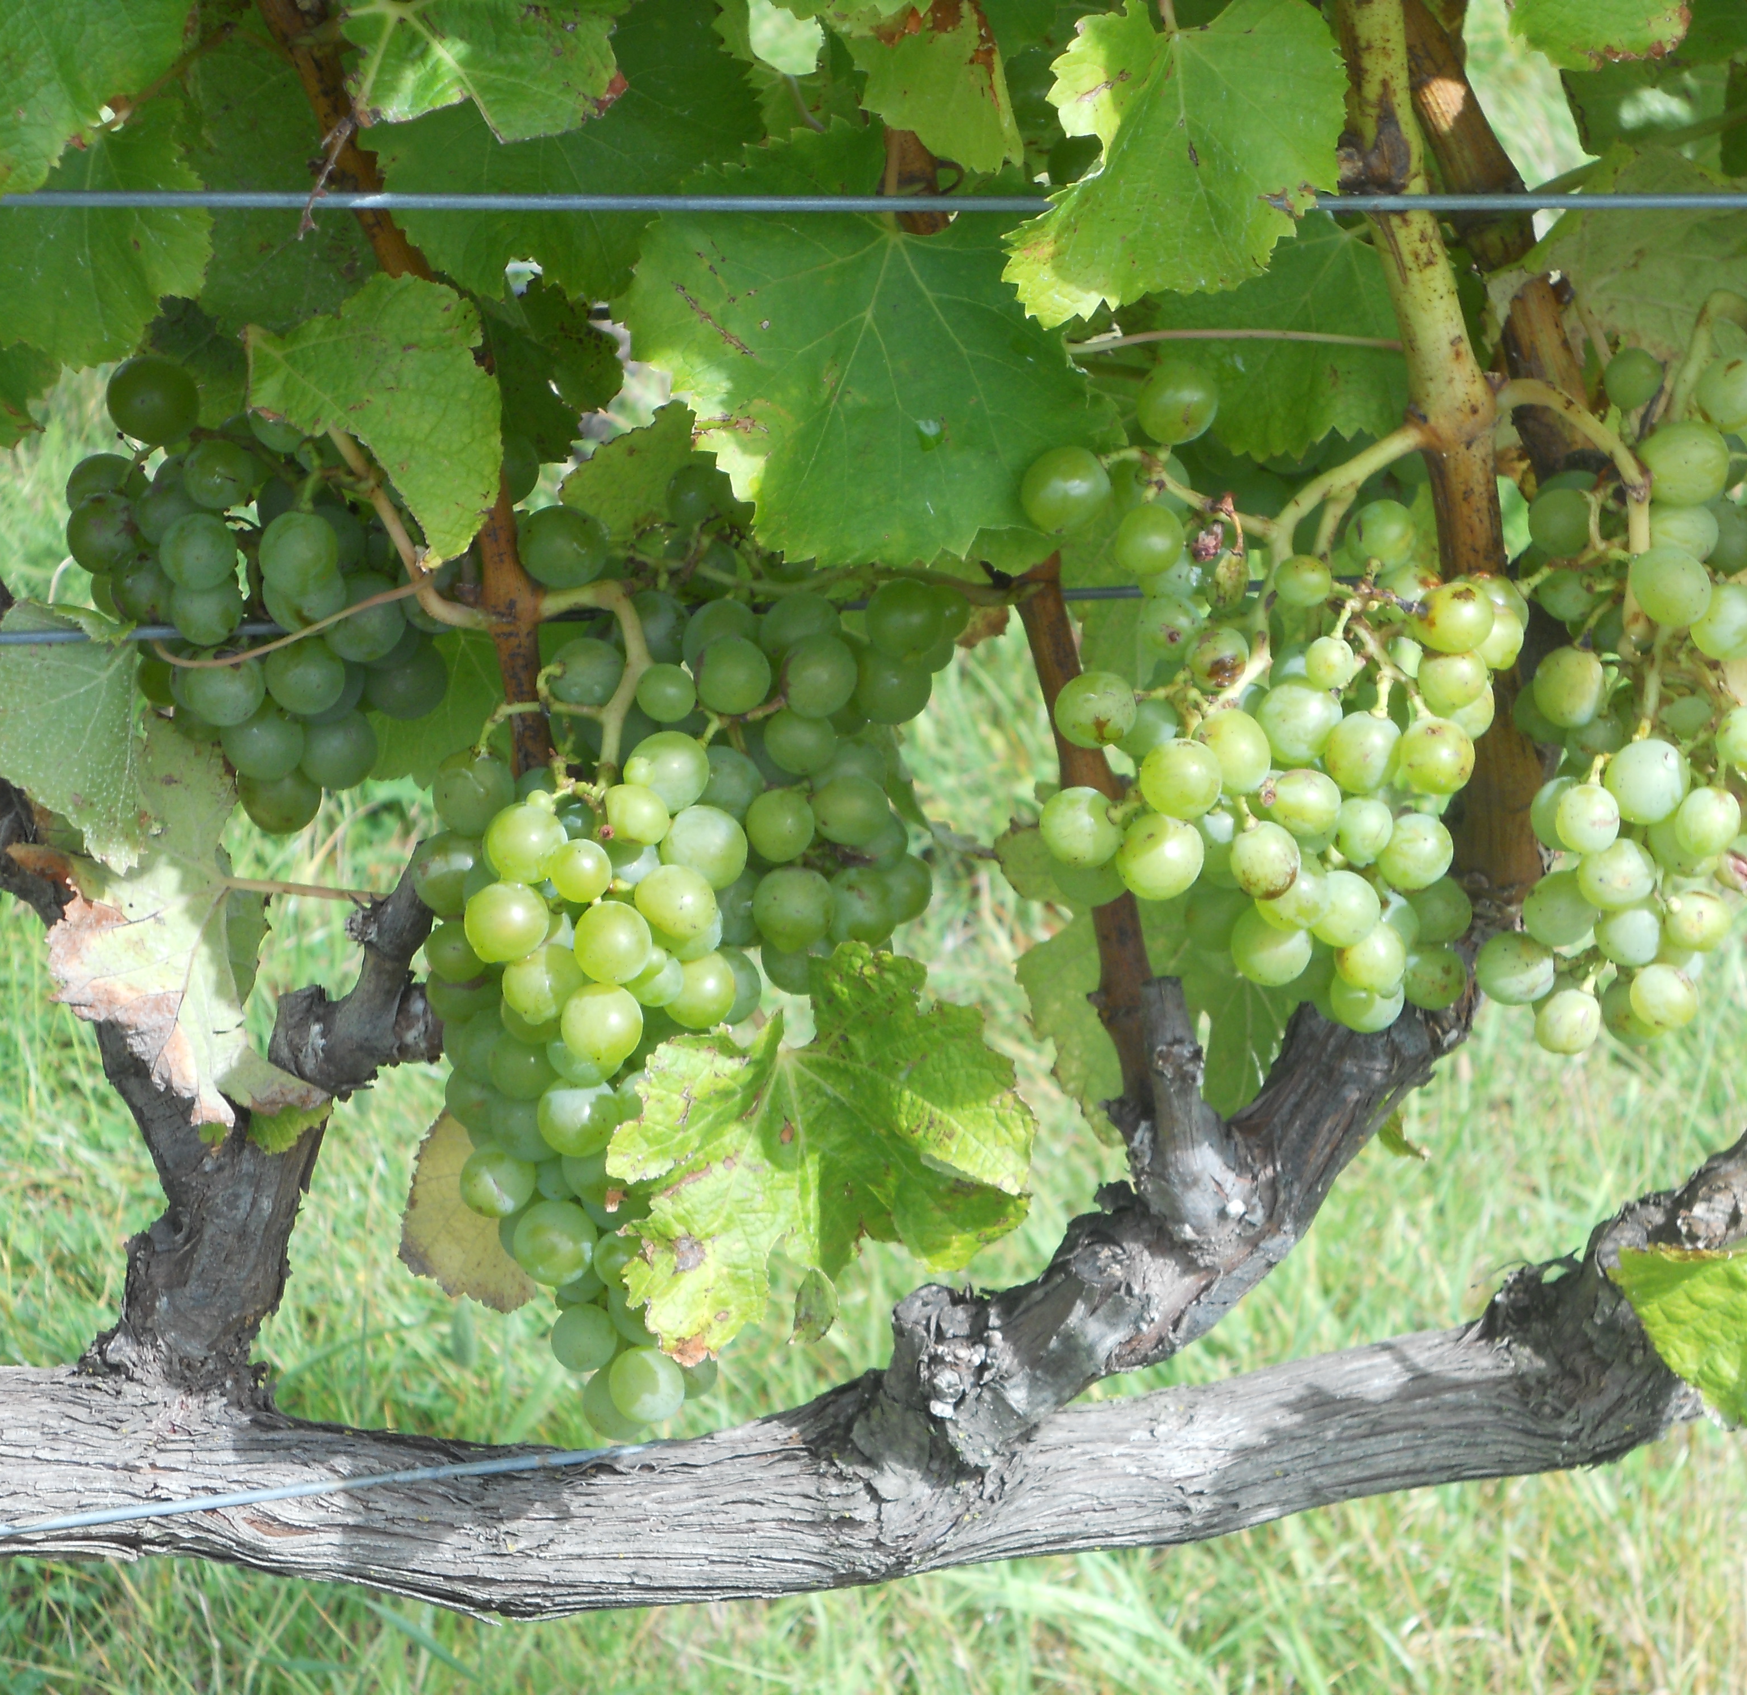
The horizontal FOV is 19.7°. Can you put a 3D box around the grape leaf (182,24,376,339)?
[{"bbox_3d":[-0.121,-0.134,1.005,0.047,0.065,0.024,0,-6,0],"label":"grape leaf"}]

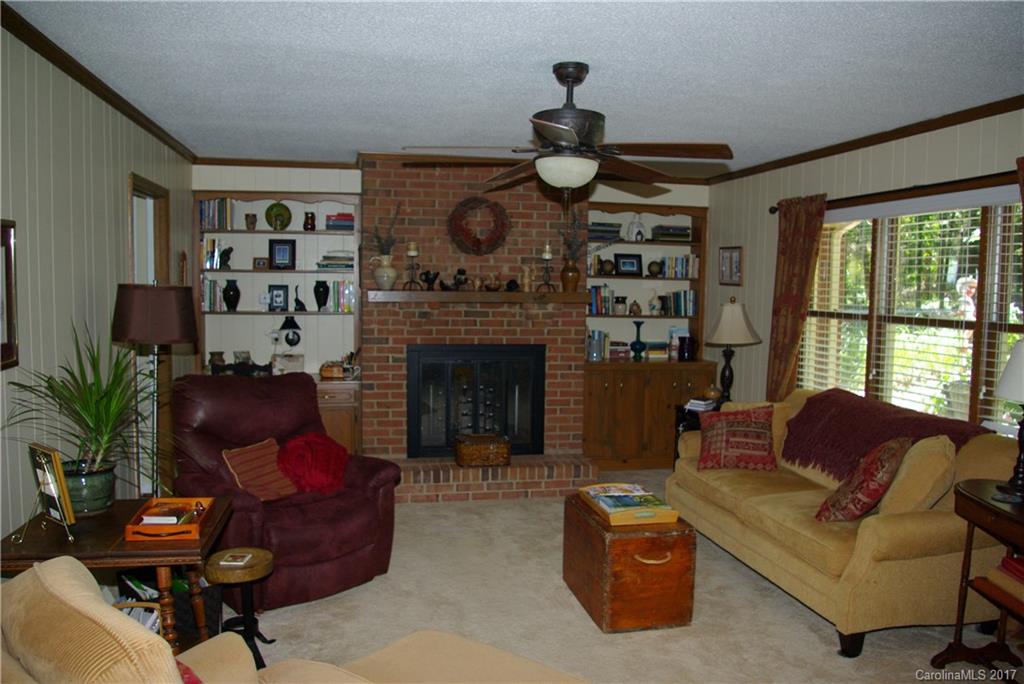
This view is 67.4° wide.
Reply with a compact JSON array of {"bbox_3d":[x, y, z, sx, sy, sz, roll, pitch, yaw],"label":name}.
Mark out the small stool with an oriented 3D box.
[{"bbox_3d":[-1.068,1.073,3.053,0.300,0.440,0.300,0,5,-12],"label":"small stool"}]

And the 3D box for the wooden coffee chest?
[{"bbox_3d":[0.550,1.039,3.734,0.420,0.447,0.625,0,5,-11],"label":"wooden coffee chest"}]

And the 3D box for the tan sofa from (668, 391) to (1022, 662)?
[{"bbox_3d":[1.650,0.785,4.215,0.910,0.950,1.970,-1,5,-14],"label":"tan sofa"}]

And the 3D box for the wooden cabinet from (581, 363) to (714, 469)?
[{"bbox_3d":[1.070,0.603,6.502,1.170,0.890,0.420,0,5,-12],"label":"wooden cabinet"}]

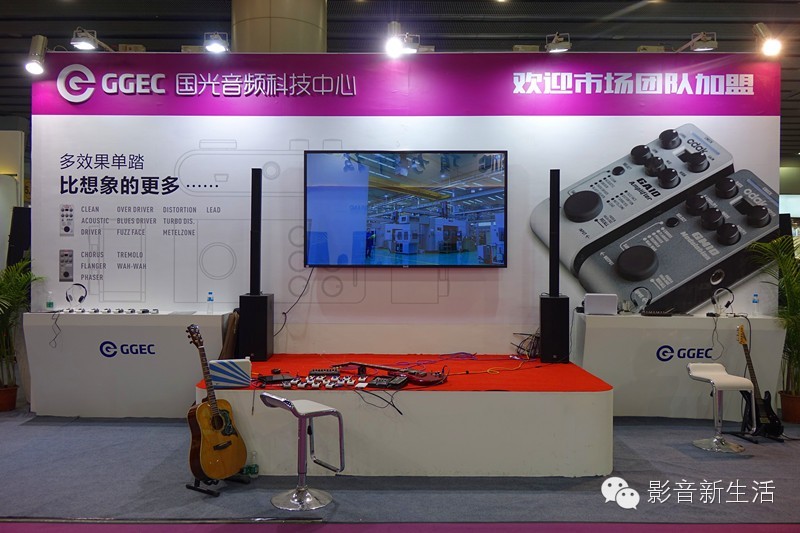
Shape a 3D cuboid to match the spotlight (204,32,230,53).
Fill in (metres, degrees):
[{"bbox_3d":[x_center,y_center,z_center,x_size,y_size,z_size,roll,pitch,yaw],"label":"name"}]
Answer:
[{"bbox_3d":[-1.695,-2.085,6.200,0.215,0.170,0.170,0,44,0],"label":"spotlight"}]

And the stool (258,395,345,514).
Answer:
[{"bbox_3d":[-0.608,1.126,4.166,0.405,0.660,0.385,0,0,-38],"label":"stool"}]

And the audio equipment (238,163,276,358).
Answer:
[{"bbox_3d":[-1.355,-0.020,6.340,0.260,1.800,0.360,0,0,0],"label":"audio equipment"}]

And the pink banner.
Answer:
[{"bbox_3d":[0.064,-1.818,6.650,7.450,0.632,0.070,0,0,1],"label":"pink banner"}]

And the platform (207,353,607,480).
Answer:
[{"bbox_3d":[0.042,1.163,5.620,2.920,0.595,1.970,0,0,1],"label":"platform"}]

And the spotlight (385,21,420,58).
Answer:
[{"bbox_3d":[0.020,-2.050,6.050,0.310,0.280,0.250,0,44,0],"label":"spotlight"}]

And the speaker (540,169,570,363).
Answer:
[{"bbox_3d":[1.449,-0.011,6.270,0.265,1.770,0.430,0,0,12],"label":"speaker"}]

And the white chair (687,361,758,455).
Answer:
[{"bbox_3d":[2.640,1.158,5.504,0.385,0.636,0.405,0,0,-10],"label":"white chair"}]

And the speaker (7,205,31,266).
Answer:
[{"bbox_3d":[-4.020,-0.290,7.300,0.370,0.700,0.370,0,0,27],"label":"speaker"}]

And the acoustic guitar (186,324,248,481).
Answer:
[{"bbox_3d":[-1.283,0.888,4.425,0.115,1.035,0.400,-24,-16,35],"label":"acoustic guitar"}]

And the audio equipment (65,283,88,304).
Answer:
[{"bbox_3d":[-3.115,0.262,6.420,0.175,0.188,0.080,0,0,0],"label":"audio equipment"}]

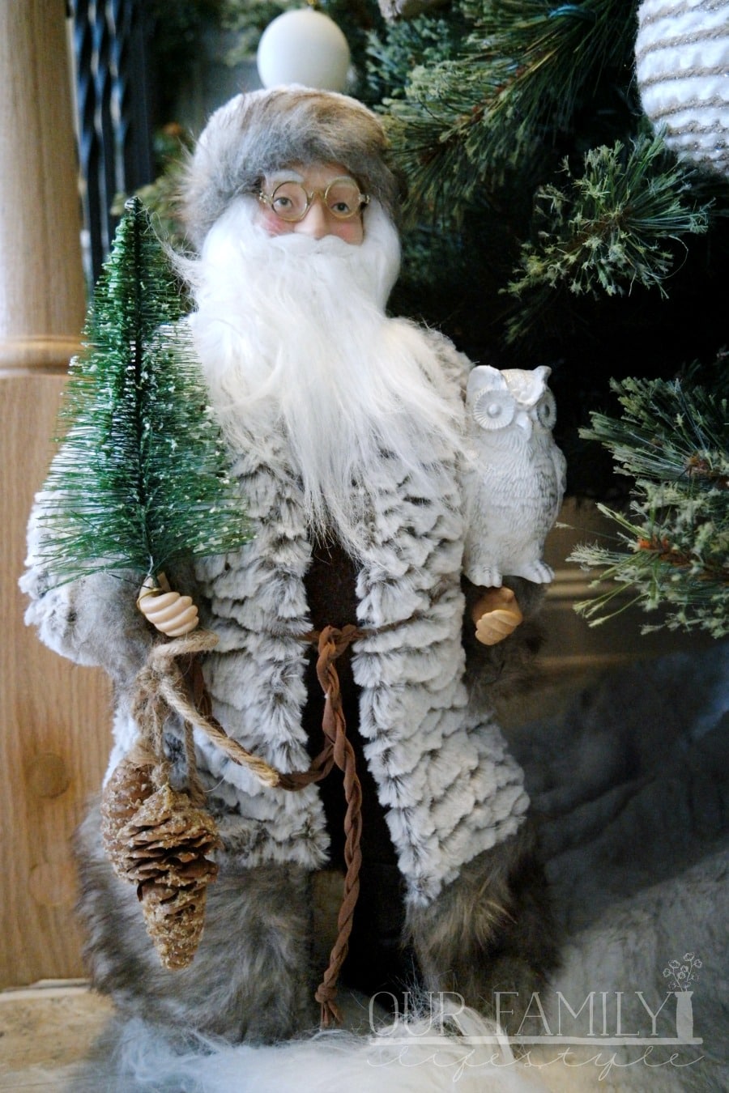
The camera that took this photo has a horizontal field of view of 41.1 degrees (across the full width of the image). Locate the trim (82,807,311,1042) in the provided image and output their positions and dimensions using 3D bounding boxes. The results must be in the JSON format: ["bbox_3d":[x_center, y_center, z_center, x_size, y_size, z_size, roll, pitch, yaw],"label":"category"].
[{"bbox_3d":[-0.095,0.199,0.547,0.137,0.096,0.104,0,12,-2],"label":"trim"}]

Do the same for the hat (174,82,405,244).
[{"bbox_3d":[-0.036,-0.189,0.485,0.108,0.083,0.108,-3,12,-12],"label":"hat"}]

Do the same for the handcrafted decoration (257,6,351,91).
[{"bbox_3d":[-0.038,-0.315,0.624,0.060,0.060,0.060,0,12,0],"label":"handcrafted decoration"}]

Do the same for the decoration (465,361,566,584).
[{"bbox_3d":[0.074,-0.035,0.484,0.049,0.109,0.049,-4,13,-20],"label":"decoration"}]

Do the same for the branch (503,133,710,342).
[{"bbox_3d":[0.136,-0.175,0.551,0.106,0.108,0.114,0,12,0],"label":"branch"}]

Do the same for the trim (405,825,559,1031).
[{"bbox_3d":[0.066,0.199,0.547,0.081,0.094,0.104,-3,12,-15],"label":"trim"}]

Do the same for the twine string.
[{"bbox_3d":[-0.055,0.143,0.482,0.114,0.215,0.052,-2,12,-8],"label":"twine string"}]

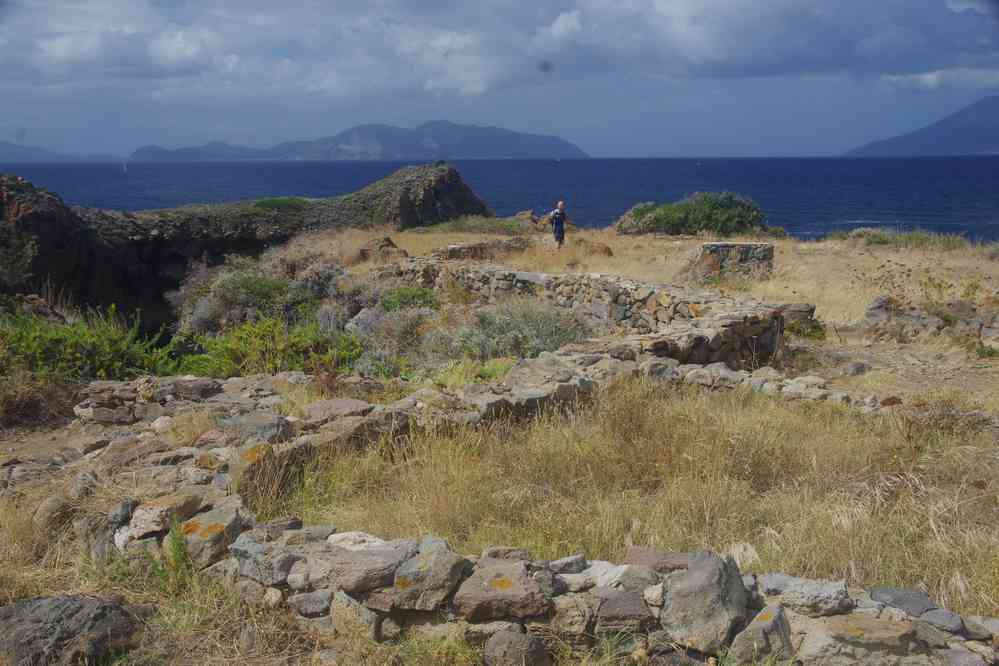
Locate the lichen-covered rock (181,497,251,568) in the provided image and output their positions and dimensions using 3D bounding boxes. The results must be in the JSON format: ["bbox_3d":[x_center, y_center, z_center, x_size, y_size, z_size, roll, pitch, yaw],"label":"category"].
[{"bbox_3d":[-1.663,1.168,6.500,0.346,0.363,0.420,3,10,20],"label":"lichen-covered rock"}]

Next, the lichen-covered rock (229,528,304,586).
[{"bbox_3d":[-1.281,1.234,6.100,0.418,0.266,0.340,0,9,0],"label":"lichen-covered rock"}]

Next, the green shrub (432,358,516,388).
[{"bbox_3d":[-0.259,0.420,11.500,0.860,0.290,0.580,0,9,0],"label":"green shrub"}]

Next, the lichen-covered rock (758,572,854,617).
[{"bbox_3d":[1.187,1.014,4.320,0.370,0.140,0.240,1,9,9],"label":"lichen-covered rock"}]

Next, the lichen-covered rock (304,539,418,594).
[{"bbox_3d":[-0.566,0.968,4.620,0.460,0.170,0.300,0,9,0],"label":"lichen-covered rock"}]

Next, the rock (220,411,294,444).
[{"bbox_3d":[-1.861,0.724,8.500,0.509,0.208,0.420,-3,9,-15],"label":"rock"}]

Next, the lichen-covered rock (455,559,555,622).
[{"bbox_3d":[0.018,1.023,4.450,0.390,0.180,0.290,1,9,9],"label":"lichen-covered rock"}]

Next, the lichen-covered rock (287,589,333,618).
[{"bbox_3d":[-0.768,1.095,4.500,0.190,0.100,0.160,1,9,9],"label":"lichen-covered rock"}]

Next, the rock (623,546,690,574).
[{"bbox_3d":[0.672,0.965,4.720,0.300,0.100,0.210,1,9,9],"label":"rock"}]

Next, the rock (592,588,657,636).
[{"bbox_3d":[0.492,1.089,4.350,0.250,0.150,0.210,1,9,9],"label":"rock"}]

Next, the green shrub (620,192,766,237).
[{"bbox_3d":[8.662,-5.435,50.500,6.700,2.000,4.200,0,9,0],"label":"green shrub"}]

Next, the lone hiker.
[{"bbox_3d":[2.127,-3.894,40.000,0.620,1.740,0.450,1,9,6],"label":"lone hiker"}]

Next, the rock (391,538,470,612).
[{"bbox_3d":[-0.277,0.977,4.530,0.300,0.240,0.270,1,9,9],"label":"rock"}]

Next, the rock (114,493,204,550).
[{"bbox_3d":[-2.068,1.146,6.750,0.508,0.295,0.400,2,9,15],"label":"rock"}]

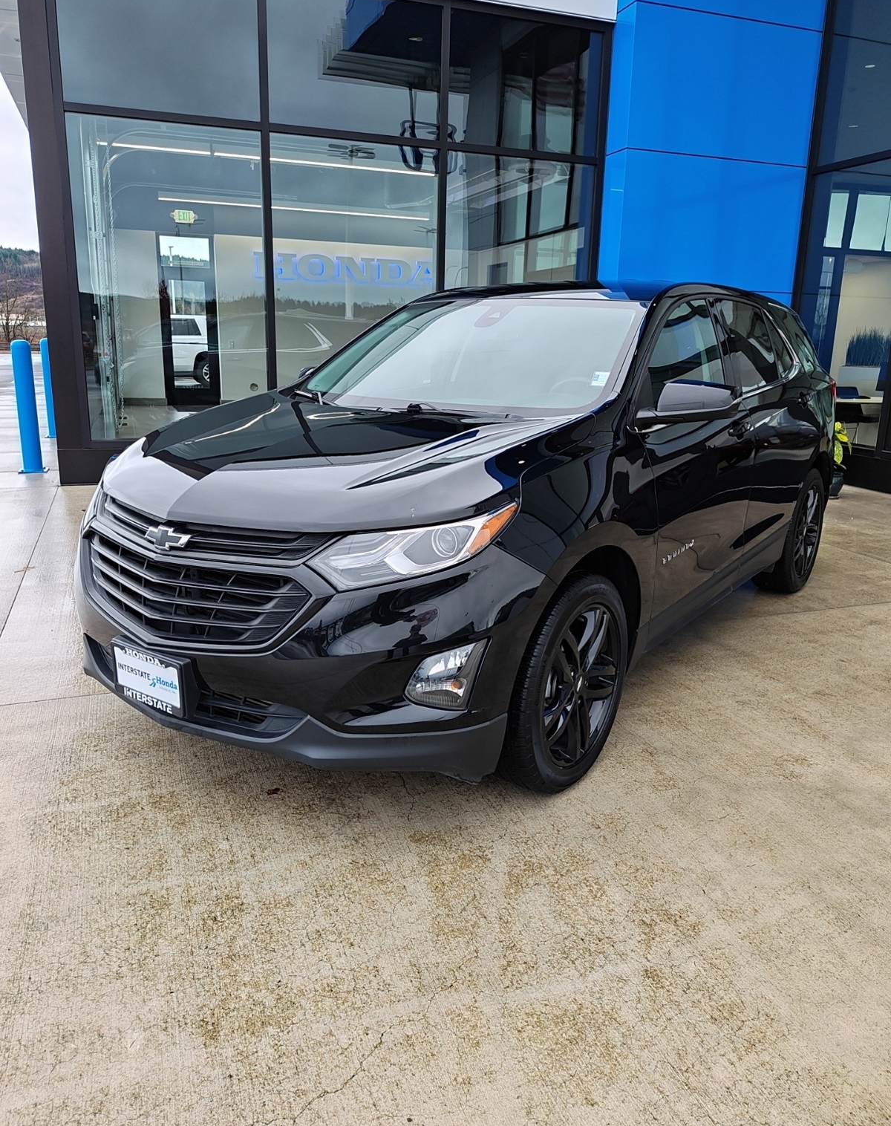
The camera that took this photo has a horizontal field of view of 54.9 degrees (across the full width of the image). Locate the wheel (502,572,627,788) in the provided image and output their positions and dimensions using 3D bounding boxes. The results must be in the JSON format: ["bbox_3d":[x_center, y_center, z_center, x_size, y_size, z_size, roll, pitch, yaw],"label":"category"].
[{"bbox_3d":[0.358,0.350,2.764,0.240,0.710,0.710,11,18,34],"label":"wheel"}]

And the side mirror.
[{"bbox_3d":[0.845,-0.549,2.956,0.260,0.165,0.220,8,16,27],"label":"side mirror"}]

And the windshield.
[{"bbox_3d":[0.089,-0.844,3.432,1.400,0.130,0.820,11,51,34],"label":"windshield"}]

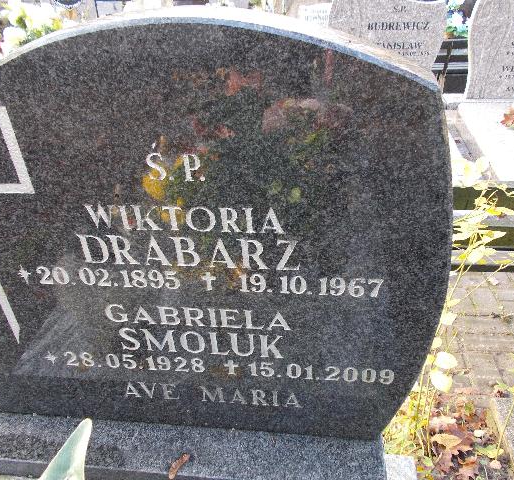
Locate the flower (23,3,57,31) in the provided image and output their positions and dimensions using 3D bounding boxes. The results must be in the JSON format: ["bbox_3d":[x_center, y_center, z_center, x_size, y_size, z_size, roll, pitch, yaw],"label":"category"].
[{"bbox_3d":[-1.171,-1.209,2.600,0.170,0.145,0.140,-14,31,-18],"label":"flower"}]

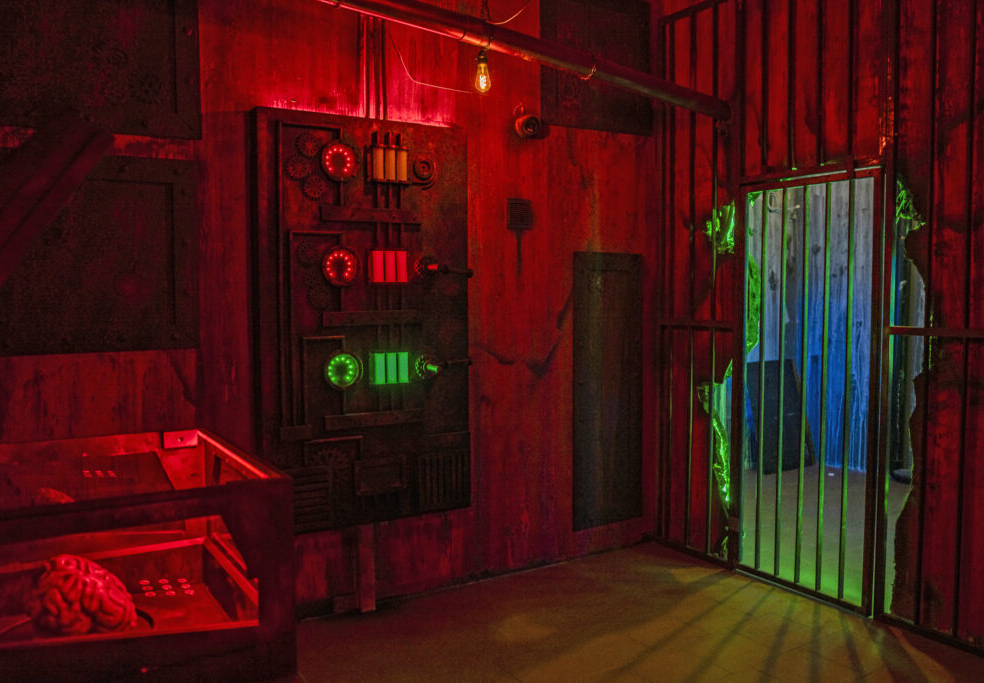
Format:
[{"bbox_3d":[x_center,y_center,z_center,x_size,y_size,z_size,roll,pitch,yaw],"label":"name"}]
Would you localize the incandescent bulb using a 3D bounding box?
[{"bbox_3d":[-0.036,-1.075,3.050,0.064,0.174,0.064,0,3,0],"label":"incandescent bulb"}]

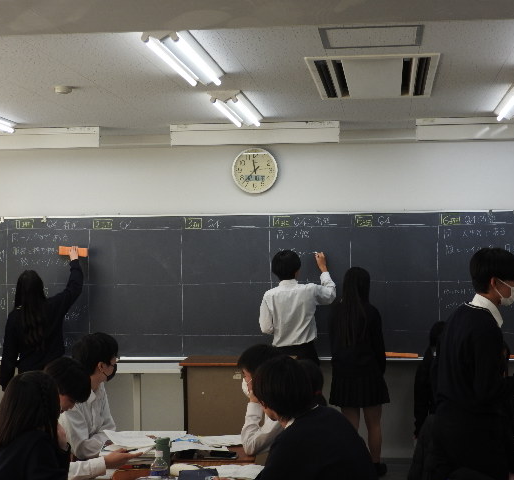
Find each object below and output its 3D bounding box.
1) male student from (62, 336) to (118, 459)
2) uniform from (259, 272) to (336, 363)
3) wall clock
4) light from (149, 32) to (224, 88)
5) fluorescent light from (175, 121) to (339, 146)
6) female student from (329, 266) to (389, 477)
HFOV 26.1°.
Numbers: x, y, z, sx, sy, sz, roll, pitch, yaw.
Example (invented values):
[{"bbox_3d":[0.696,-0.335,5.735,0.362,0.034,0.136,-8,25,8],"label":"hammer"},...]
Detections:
[{"bbox_3d":[-0.817,1.094,5.520,0.560,1.266,0.460,-1,-1,28],"label":"male student"},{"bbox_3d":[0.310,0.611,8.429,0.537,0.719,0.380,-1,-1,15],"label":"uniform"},{"bbox_3d":[-0.018,-0.548,8.877,0.370,0.370,0.050,-1,-1,7],"label":"wall clock"},{"bbox_3d":[-0.351,-0.883,5.468,0.209,0.080,1.264,-1,-1,7],"label":"light"},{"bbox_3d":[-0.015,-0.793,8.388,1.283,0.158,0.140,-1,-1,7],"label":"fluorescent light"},{"bbox_3d":[0.774,0.986,8.367,0.443,1.557,0.340,-1,-1,10],"label":"female student"}]

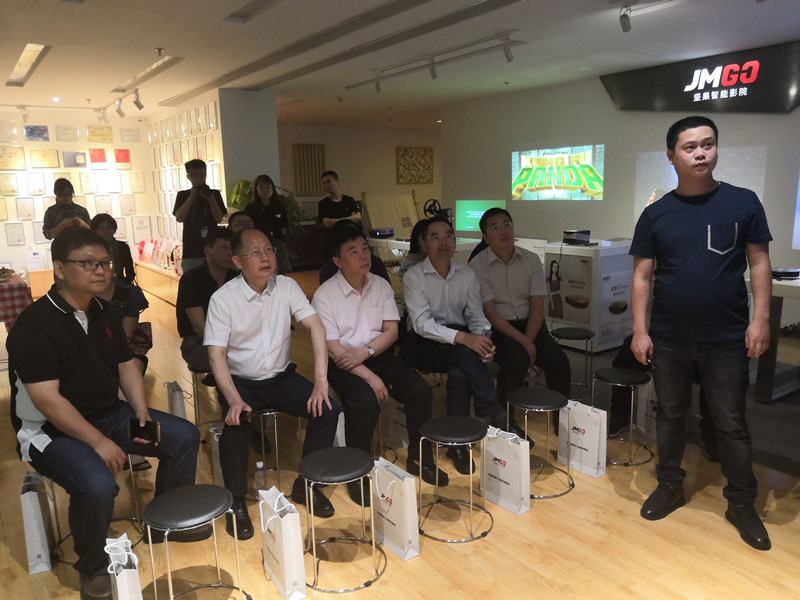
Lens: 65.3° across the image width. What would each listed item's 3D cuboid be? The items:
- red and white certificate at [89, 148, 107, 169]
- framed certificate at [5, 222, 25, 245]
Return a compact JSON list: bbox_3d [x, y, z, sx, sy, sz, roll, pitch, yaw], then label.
[{"bbox_3d":[-4.800,-2.241,9.934,0.225,0.312,0.020,-9,13,-35],"label":"red and white certificate"},{"bbox_3d":[-5.626,-0.962,9.131,0.220,0.315,0.025,-9,13,-34],"label":"framed certificate"}]

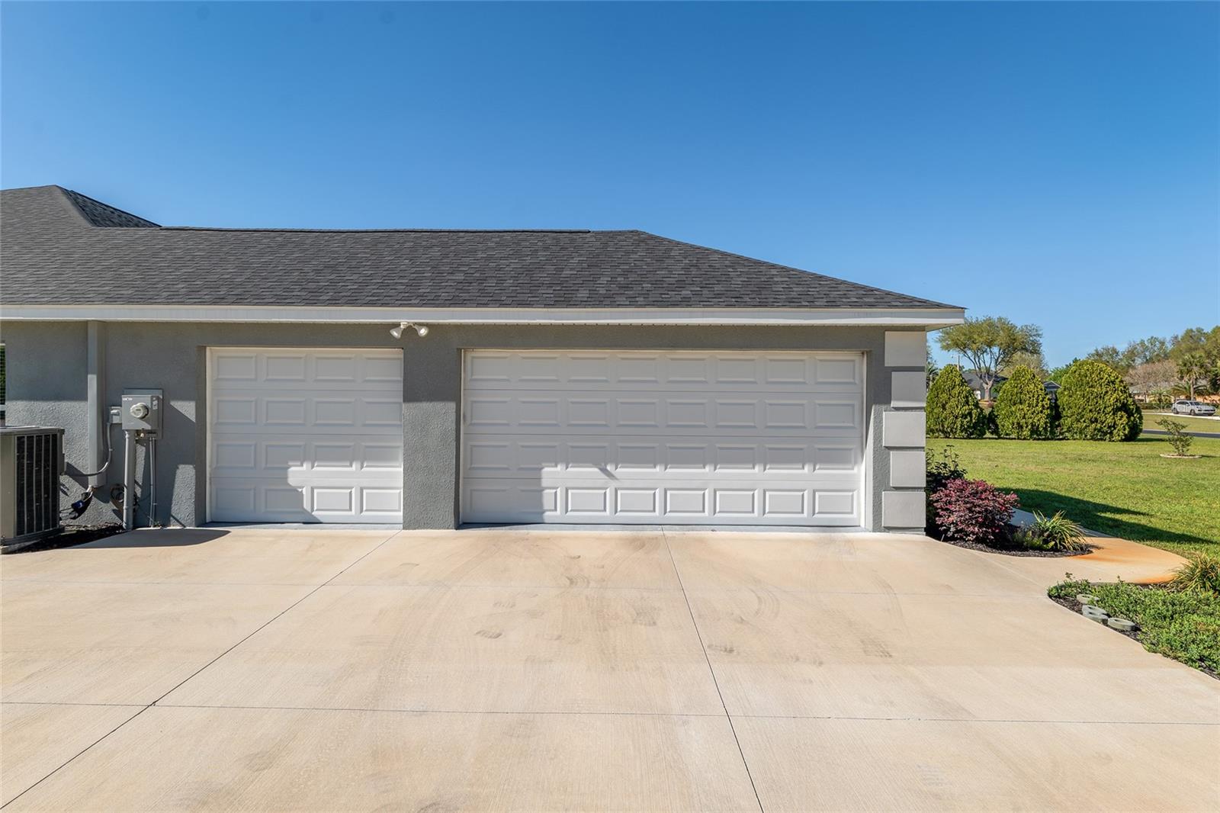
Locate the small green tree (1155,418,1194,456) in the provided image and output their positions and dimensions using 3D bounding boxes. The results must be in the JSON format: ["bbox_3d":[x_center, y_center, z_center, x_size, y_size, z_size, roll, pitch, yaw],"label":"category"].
[{"bbox_3d":[18.800,1.020,21.400,1.100,1.270,1.050,0,0,0],"label":"small green tree"}]

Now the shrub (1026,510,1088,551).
[{"bbox_3d":[4.750,1.300,6.850,0.620,0.420,0.600,0,0,1],"label":"shrub"}]

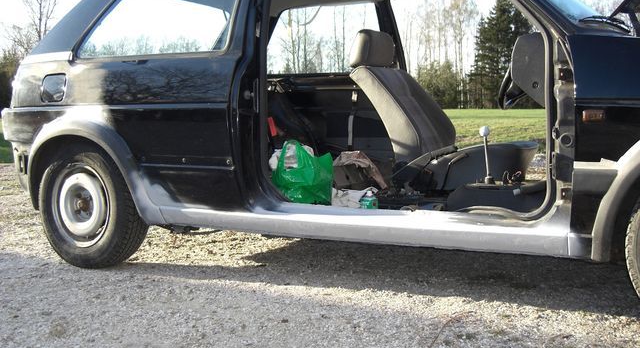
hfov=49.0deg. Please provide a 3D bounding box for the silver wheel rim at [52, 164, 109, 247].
[{"bbox_3d":[-1.018,0.137,3.128,0.370,0.370,0.140,2,6,27],"label":"silver wheel rim"}]

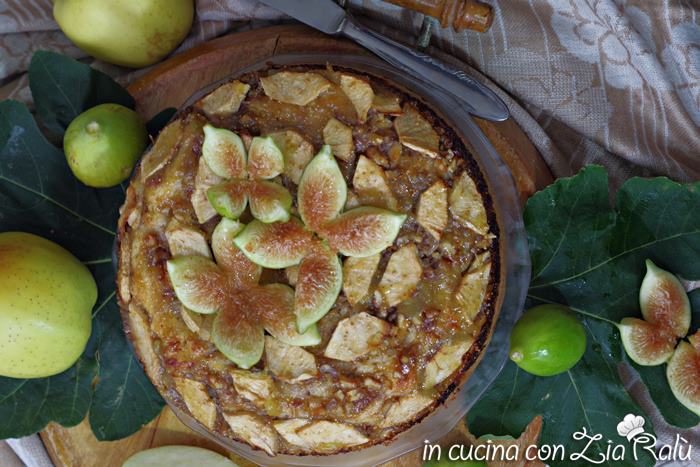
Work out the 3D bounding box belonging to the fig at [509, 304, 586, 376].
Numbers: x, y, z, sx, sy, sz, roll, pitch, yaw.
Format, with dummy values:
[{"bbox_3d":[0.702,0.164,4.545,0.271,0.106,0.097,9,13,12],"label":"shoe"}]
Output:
[{"bbox_3d":[0.122,0.066,0.900,0.048,0.044,0.044,-24,87,-22],"label":"fig"}]

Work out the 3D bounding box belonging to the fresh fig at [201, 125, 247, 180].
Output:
[{"bbox_3d":[-0.074,-0.048,0.868,0.022,0.014,0.039,-39,87,-2],"label":"fresh fig"}]

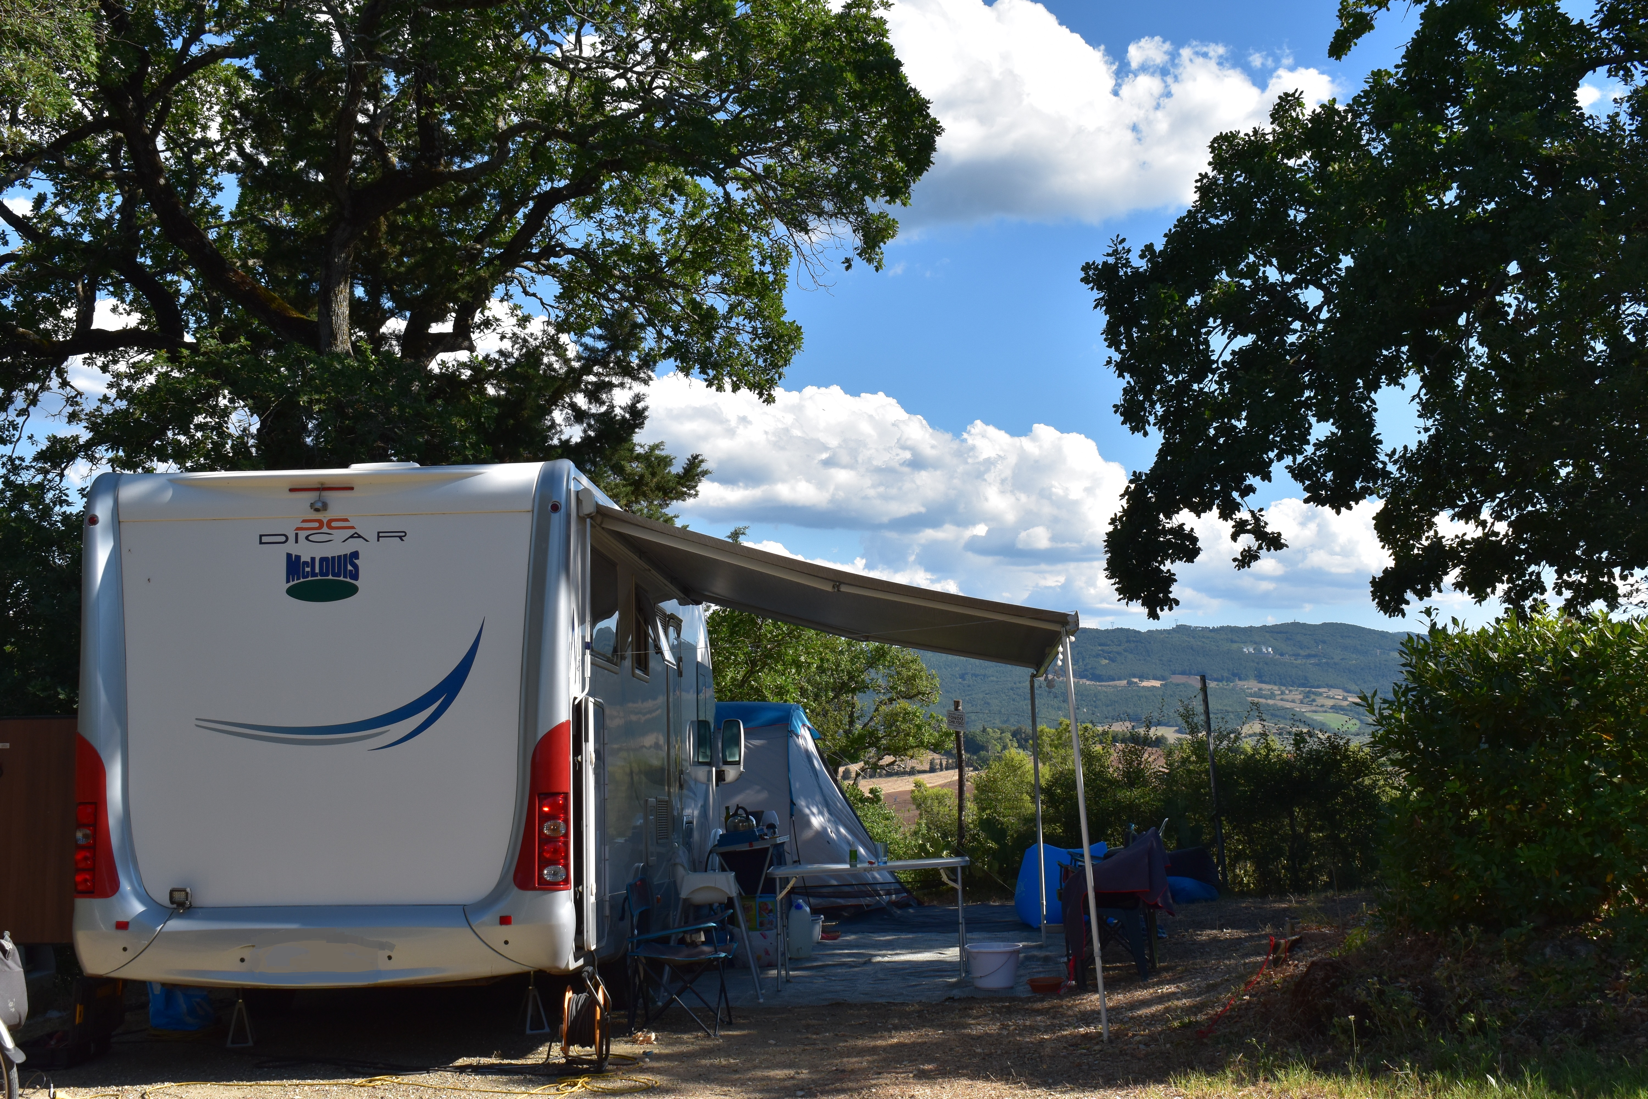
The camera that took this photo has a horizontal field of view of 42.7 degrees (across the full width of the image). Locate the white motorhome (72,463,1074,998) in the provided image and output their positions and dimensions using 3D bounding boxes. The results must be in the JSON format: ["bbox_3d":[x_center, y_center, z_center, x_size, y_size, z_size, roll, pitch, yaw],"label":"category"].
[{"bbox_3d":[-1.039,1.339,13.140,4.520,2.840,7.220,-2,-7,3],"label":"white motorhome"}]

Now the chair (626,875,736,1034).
[{"bbox_3d":[-0.707,2.055,10.721,0.520,0.770,0.530,-2,-7,4],"label":"chair"}]

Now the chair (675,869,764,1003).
[{"bbox_3d":[-0.661,2.198,12.407,0.590,0.870,0.570,-1,-7,1],"label":"chair"}]

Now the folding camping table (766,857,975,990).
[{"bbox_3d":[0.289,2.264,12.769,1.200,0.700,0.600,-3,-6,4],"label":"folding camping table"}]

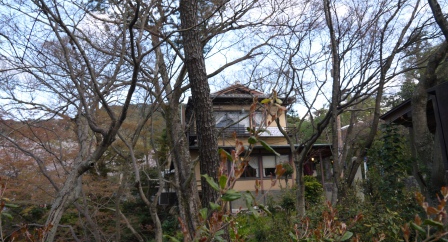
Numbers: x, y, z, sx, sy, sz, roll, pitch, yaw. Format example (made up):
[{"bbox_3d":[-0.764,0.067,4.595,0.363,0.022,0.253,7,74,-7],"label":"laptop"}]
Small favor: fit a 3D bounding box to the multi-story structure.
[{"bbox_3d":[1.823,1.780,26.322,9.060,8.130,8.000,-1,-7,-9],"label":"multi-story structure"}]

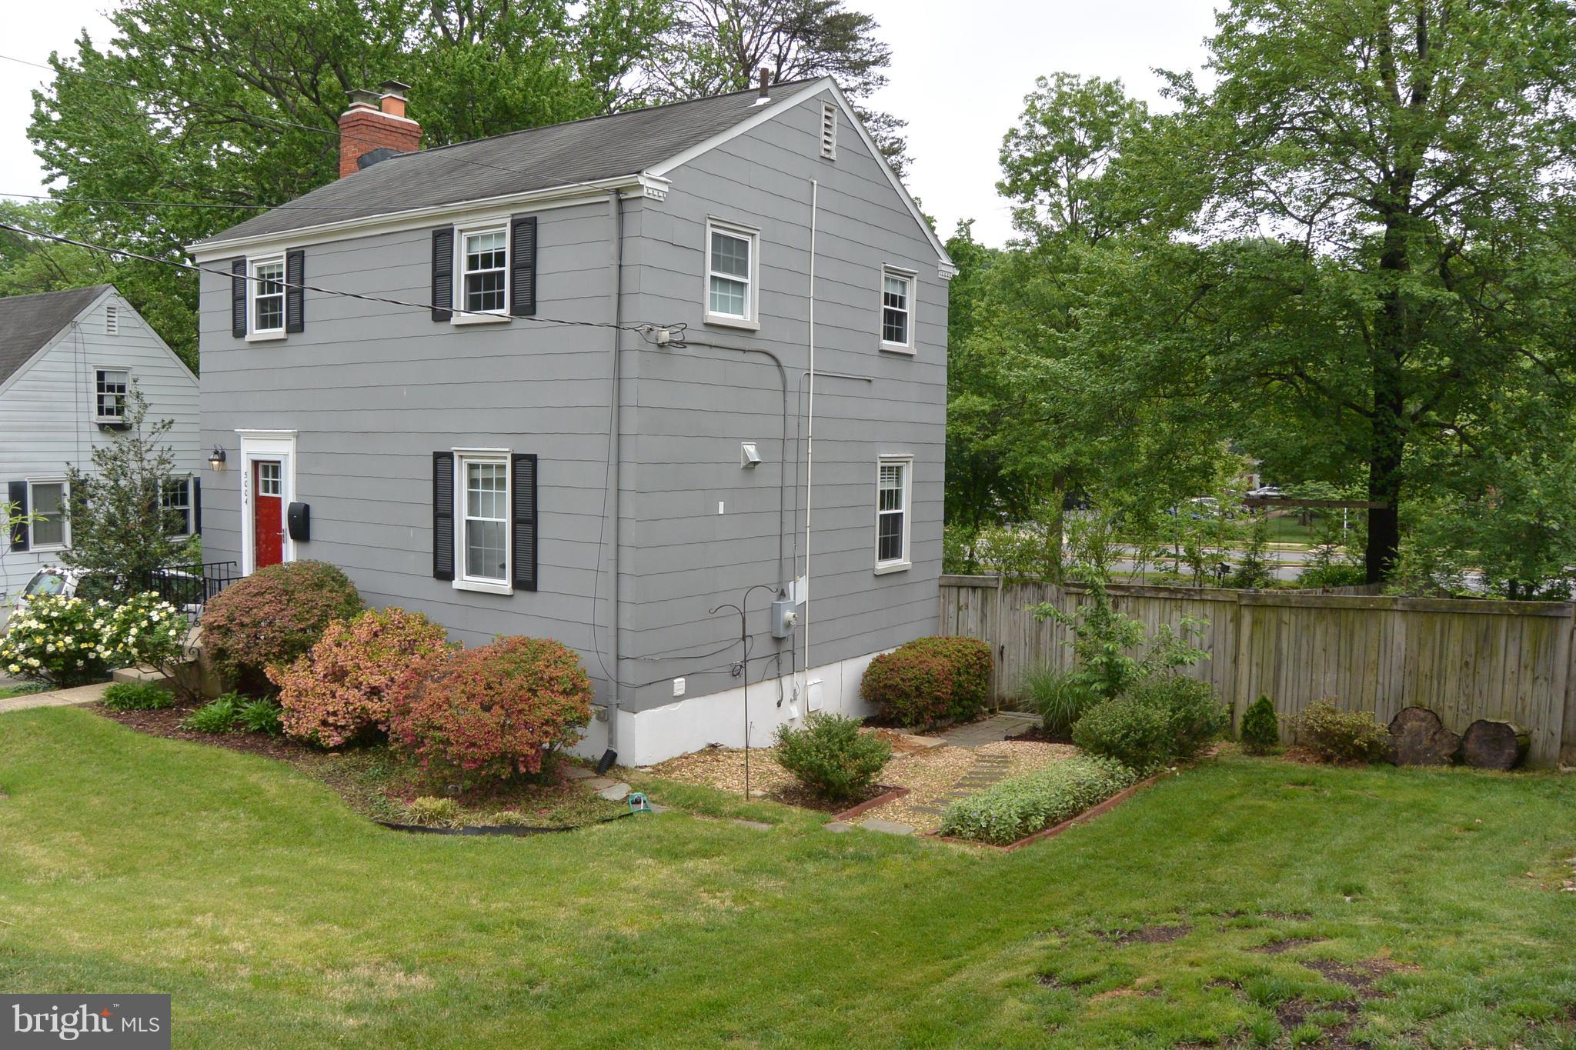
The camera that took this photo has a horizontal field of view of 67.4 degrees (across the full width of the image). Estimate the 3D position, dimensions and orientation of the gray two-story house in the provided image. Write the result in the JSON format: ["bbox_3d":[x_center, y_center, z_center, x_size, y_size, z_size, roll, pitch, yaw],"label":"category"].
[{"bbox_3d":[-2.957,-1.866,16.933,8.450,8.200,7.100,3,4,35],"label":"gray two-story house"}]

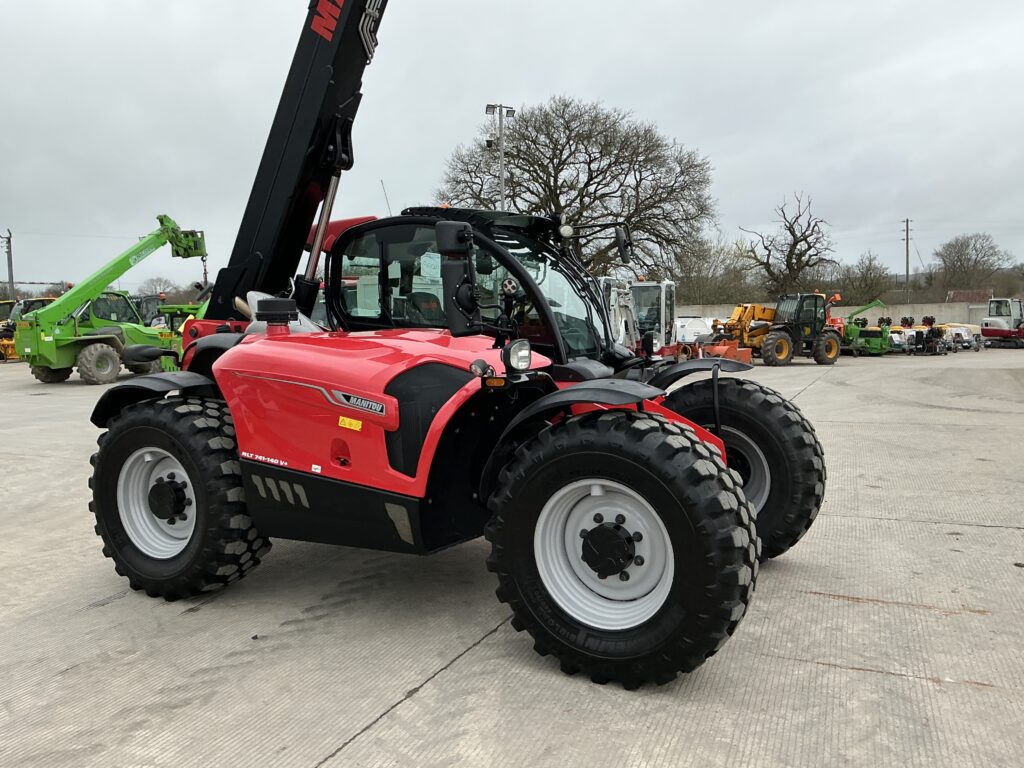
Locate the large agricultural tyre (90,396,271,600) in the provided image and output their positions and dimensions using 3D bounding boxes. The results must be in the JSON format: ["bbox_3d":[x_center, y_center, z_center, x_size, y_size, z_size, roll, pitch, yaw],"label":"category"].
[{"bbox_3d":[-2.012,0.688,5.045,1.200,1.180,0.450,1,4,27],"label":"large agricultural tyre"}]

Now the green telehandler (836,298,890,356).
[{"bbox_3d":[15.834,-2.588,37.300,2.500,2.550,2.000,1,4,25],"label":"green telehandler"}]

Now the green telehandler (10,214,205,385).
[{"bbox_3d":[-12.750,-2.763,26.700,2.300,5.400,5.700,1,5,32],"label":"green telehandler"}]

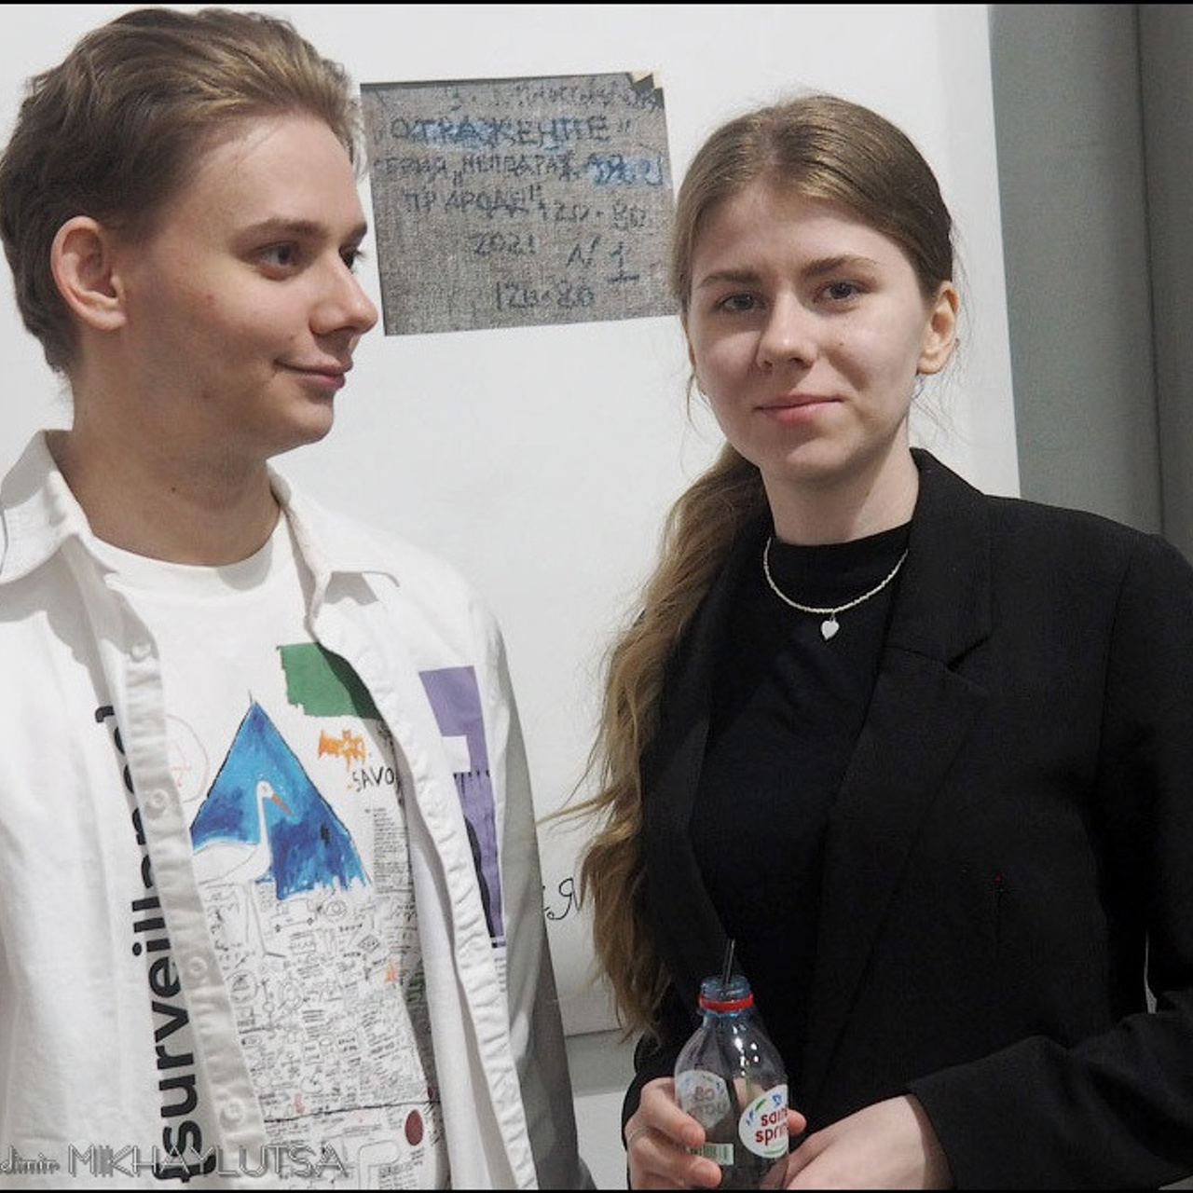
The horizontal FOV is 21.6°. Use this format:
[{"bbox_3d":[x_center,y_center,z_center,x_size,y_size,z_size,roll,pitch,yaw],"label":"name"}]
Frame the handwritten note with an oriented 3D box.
[{"bbox_3d":[-0.054,-0.306,2.420,0.245,0.193,0.006,-6,1,-18],"label":"handwritten note"}]

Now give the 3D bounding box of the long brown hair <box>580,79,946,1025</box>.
[{"bbox_3d":[0.108,-0.021,1.920,0.240,0.560,0.220,-4,3,15],"label":"long brown hair"}]

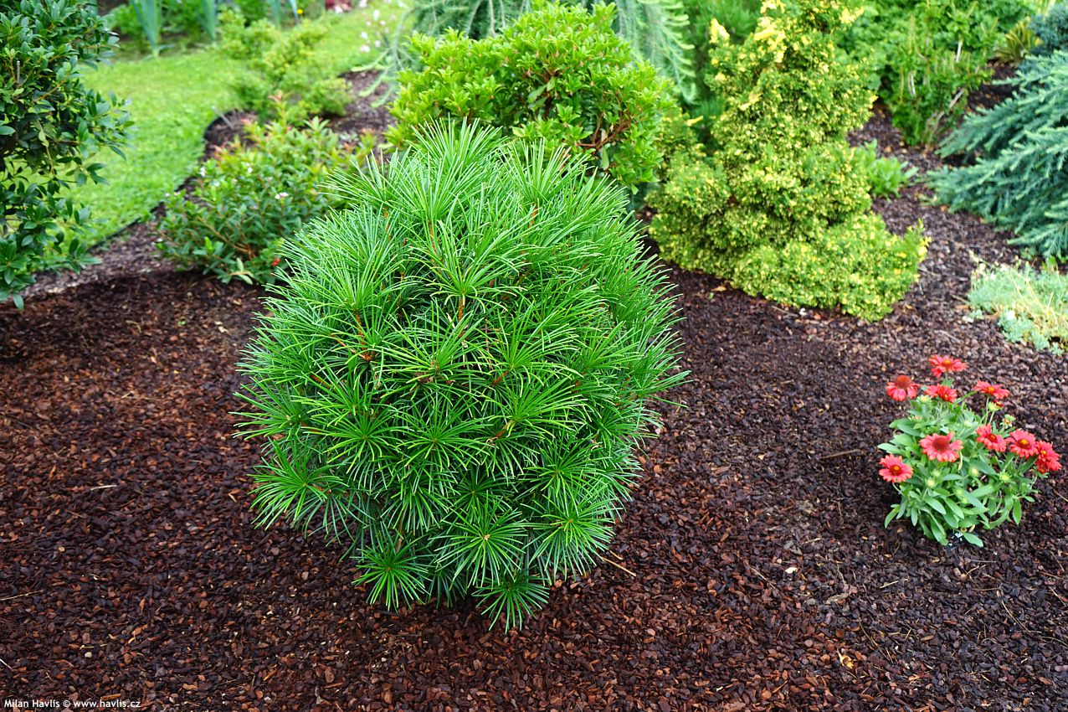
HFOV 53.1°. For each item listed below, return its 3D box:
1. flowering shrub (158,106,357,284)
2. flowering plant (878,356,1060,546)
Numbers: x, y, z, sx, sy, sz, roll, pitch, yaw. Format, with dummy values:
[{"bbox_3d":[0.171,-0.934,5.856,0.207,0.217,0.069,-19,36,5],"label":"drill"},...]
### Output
[{"bbox_3d":[-0.814,-0.527,3.257,0.639,0.453,0.618,0,27,0],"label":"flowering shrub"},{"bbox_3d":[0.814,0.174,2.007,0.314,0.340,0.299,0,27,0],"label":"flowering plant"}]

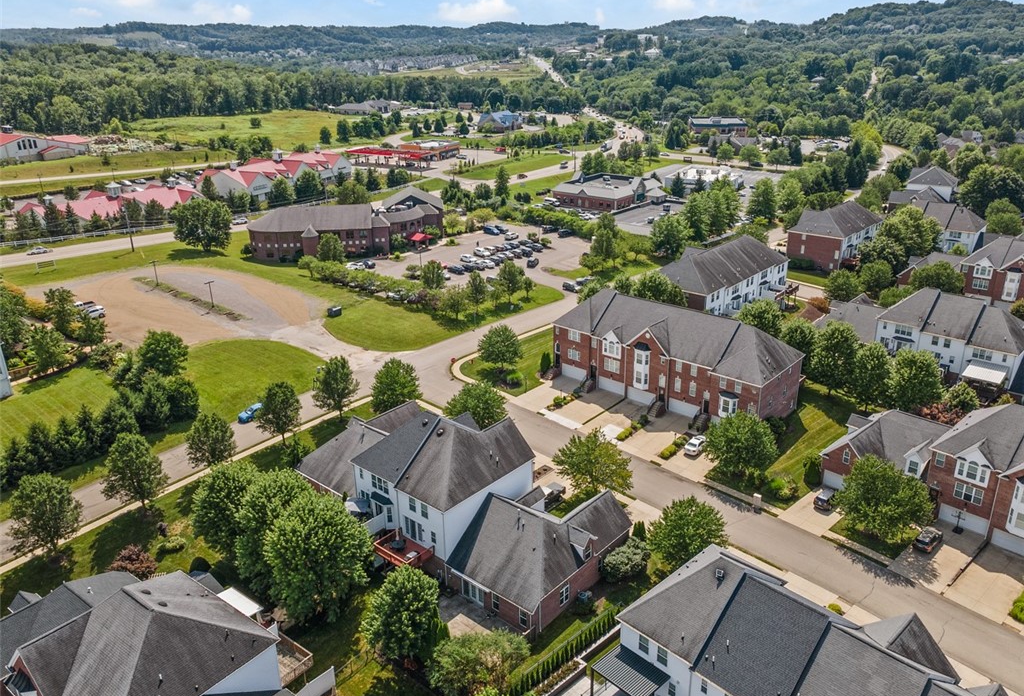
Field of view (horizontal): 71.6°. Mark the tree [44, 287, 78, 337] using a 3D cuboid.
[{"bbox_3d":[-85.690,-6.390,134.650,5.200,10.200,5.200,-14,25,-31],"label":"tree"}]

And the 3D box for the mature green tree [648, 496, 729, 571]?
[{"bbox_3d":[18.030,19.280,72.870,7.960,7.670,7.960,-1,21,0],"label":"mature green tree"}]

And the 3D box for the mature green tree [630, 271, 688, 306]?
[{"bbox_3d":[25.250,-6.671,124.969,9.000,13.300,9.000,-1,21,0],"label":"mature green tree"}]

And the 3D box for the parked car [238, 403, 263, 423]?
[{"bbox_3d":[-37.060,9.330,103.470,1.880,1.480,4.800,16,27,37],"label":"parked car"}]

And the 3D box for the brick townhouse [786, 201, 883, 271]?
[{"bbox_3d":[91.720,-33.040,201.240,15.500,14.600,30.500,19,28,40],"label":"brick townhouse"}]

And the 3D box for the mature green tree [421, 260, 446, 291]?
[{"bbox_3d":[-15.854,-14.504,143.626,5.300,6.600,5.300,-1,21,0],"label":"mature green tree"}]

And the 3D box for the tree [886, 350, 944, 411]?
[{"bbox_3d":[57.050,6.100,100.770,7.200,11.410,7.200,-1,21,0],"label":"tree"}]

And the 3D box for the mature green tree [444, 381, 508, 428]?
[{"bbox_3d":[-5.030,8.890,98.200,8.800,8.500,8.800,-2,21,-3],"label":"mature green tree"}]

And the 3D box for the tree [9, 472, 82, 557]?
[{"bbox_3d":[-46.971,17.090,71.969,6.366,9.342,6.366,-1,20,0],"label":"tree"}]

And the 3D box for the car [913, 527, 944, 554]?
[{"bbox_3d":[48.631,22.503,83.000,4.450,1.650,1.850,-18,26,-39],"label":"car"}]

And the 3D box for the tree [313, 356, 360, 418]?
[{"bbox_3d":[-25.046,5.898,101.832,6.847,9.593,6.847,-1,20,0],"label":"tree"}]

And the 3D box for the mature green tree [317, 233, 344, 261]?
[{"bbox_3d":[-49.596,-27.303,194.290,7.637,8.514,7.637,-1,20,0],"label":"mature green tree"}]

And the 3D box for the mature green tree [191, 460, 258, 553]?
[{"bbox_3d":[-29.257,16.735,73.669,7.462,10.605,7.462,-1,20,0],"label":"mature green tree"}]

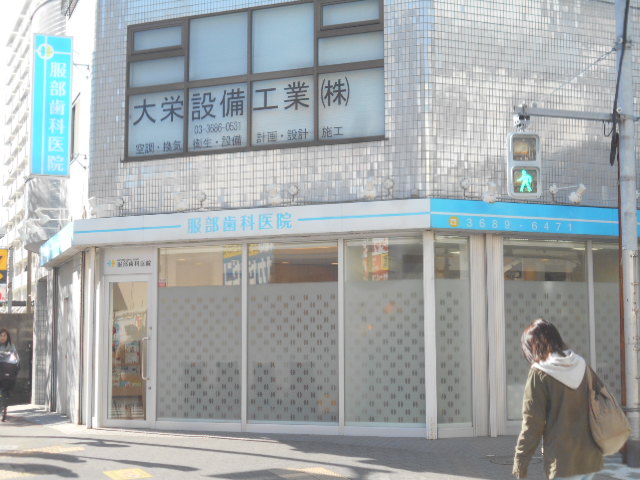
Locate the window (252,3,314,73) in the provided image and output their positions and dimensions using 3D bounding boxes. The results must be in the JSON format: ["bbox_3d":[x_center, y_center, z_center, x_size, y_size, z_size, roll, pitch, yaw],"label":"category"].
[{"bbox_3d":[-0.510,-2.777,14.765,0.936,0.912,0.080,-3,-7,22],"label":"window"}]

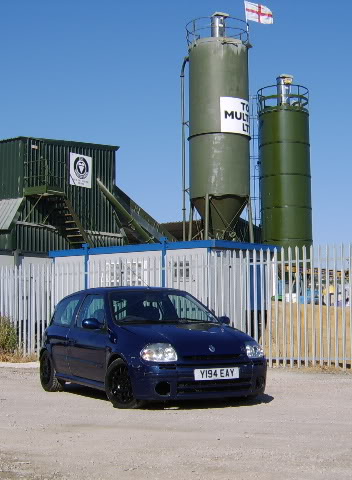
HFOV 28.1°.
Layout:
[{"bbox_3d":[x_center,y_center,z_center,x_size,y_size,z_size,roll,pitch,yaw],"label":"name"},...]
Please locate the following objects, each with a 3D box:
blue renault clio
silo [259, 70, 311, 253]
[{"bbox_3d":[-0.420,1.280,8.921,1.660,1.400,3.770,2,-7,-27],"label":"blue renault clio"},{"bbox_3d":[5.310,-1.832,33.857,2.480,12.553,2.480,-1,-6,9],"label":"silo"}]

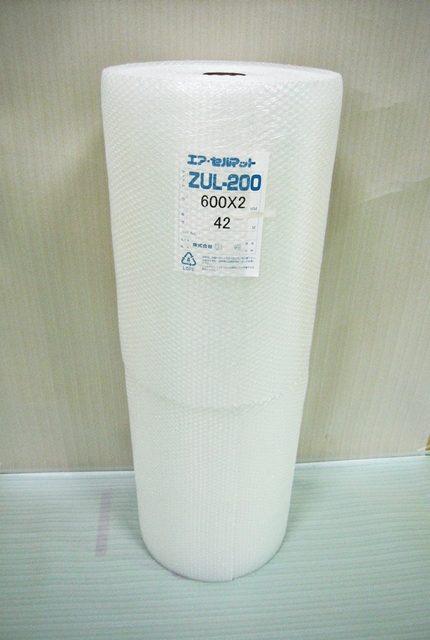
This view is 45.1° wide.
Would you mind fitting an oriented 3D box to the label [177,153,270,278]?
[{"bbox_3d":[0.011,-0.175,0.851,0.146,0.211,0.012,3,31,-2],"label":"label"}]

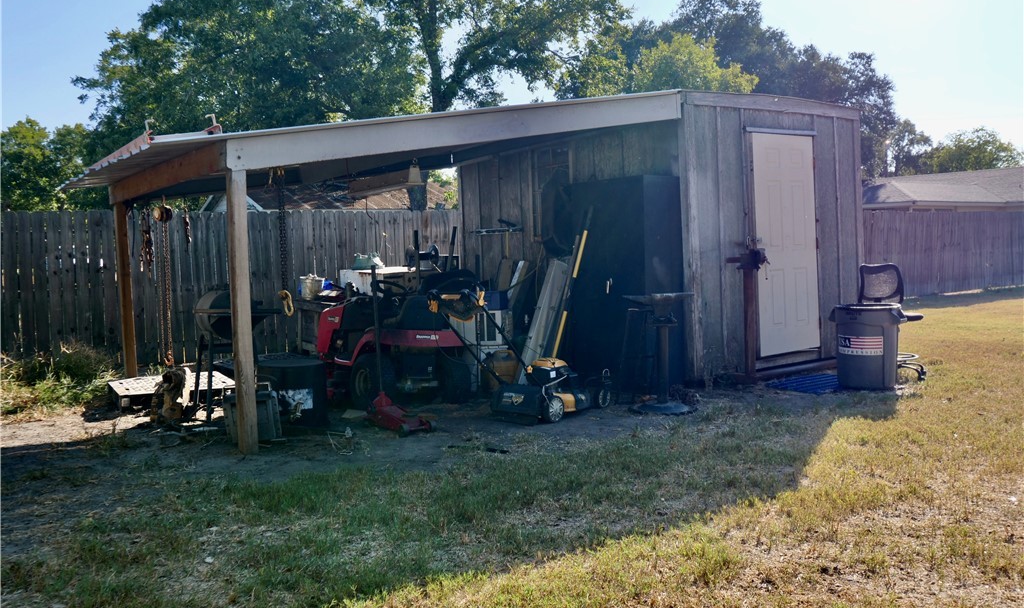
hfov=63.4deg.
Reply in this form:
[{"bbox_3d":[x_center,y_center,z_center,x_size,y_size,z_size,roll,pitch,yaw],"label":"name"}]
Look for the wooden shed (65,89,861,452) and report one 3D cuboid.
[{"bbox_3d":[-0.336,-0.627,8.367,6.970,2.522,4.182,-4,5,-35],"label":"wooden shed"}]

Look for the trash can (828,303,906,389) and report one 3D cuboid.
[{"bbox_3d":[3.026,0.344,7.030,0.640,0.680,0.570,2,6,37],"label":"trash can"}]

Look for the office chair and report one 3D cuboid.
[{"bbox_3d":[3.418,0.147,7.450,0.610,1.010,0.630,-2,4,-7],"label":"office chair"}]

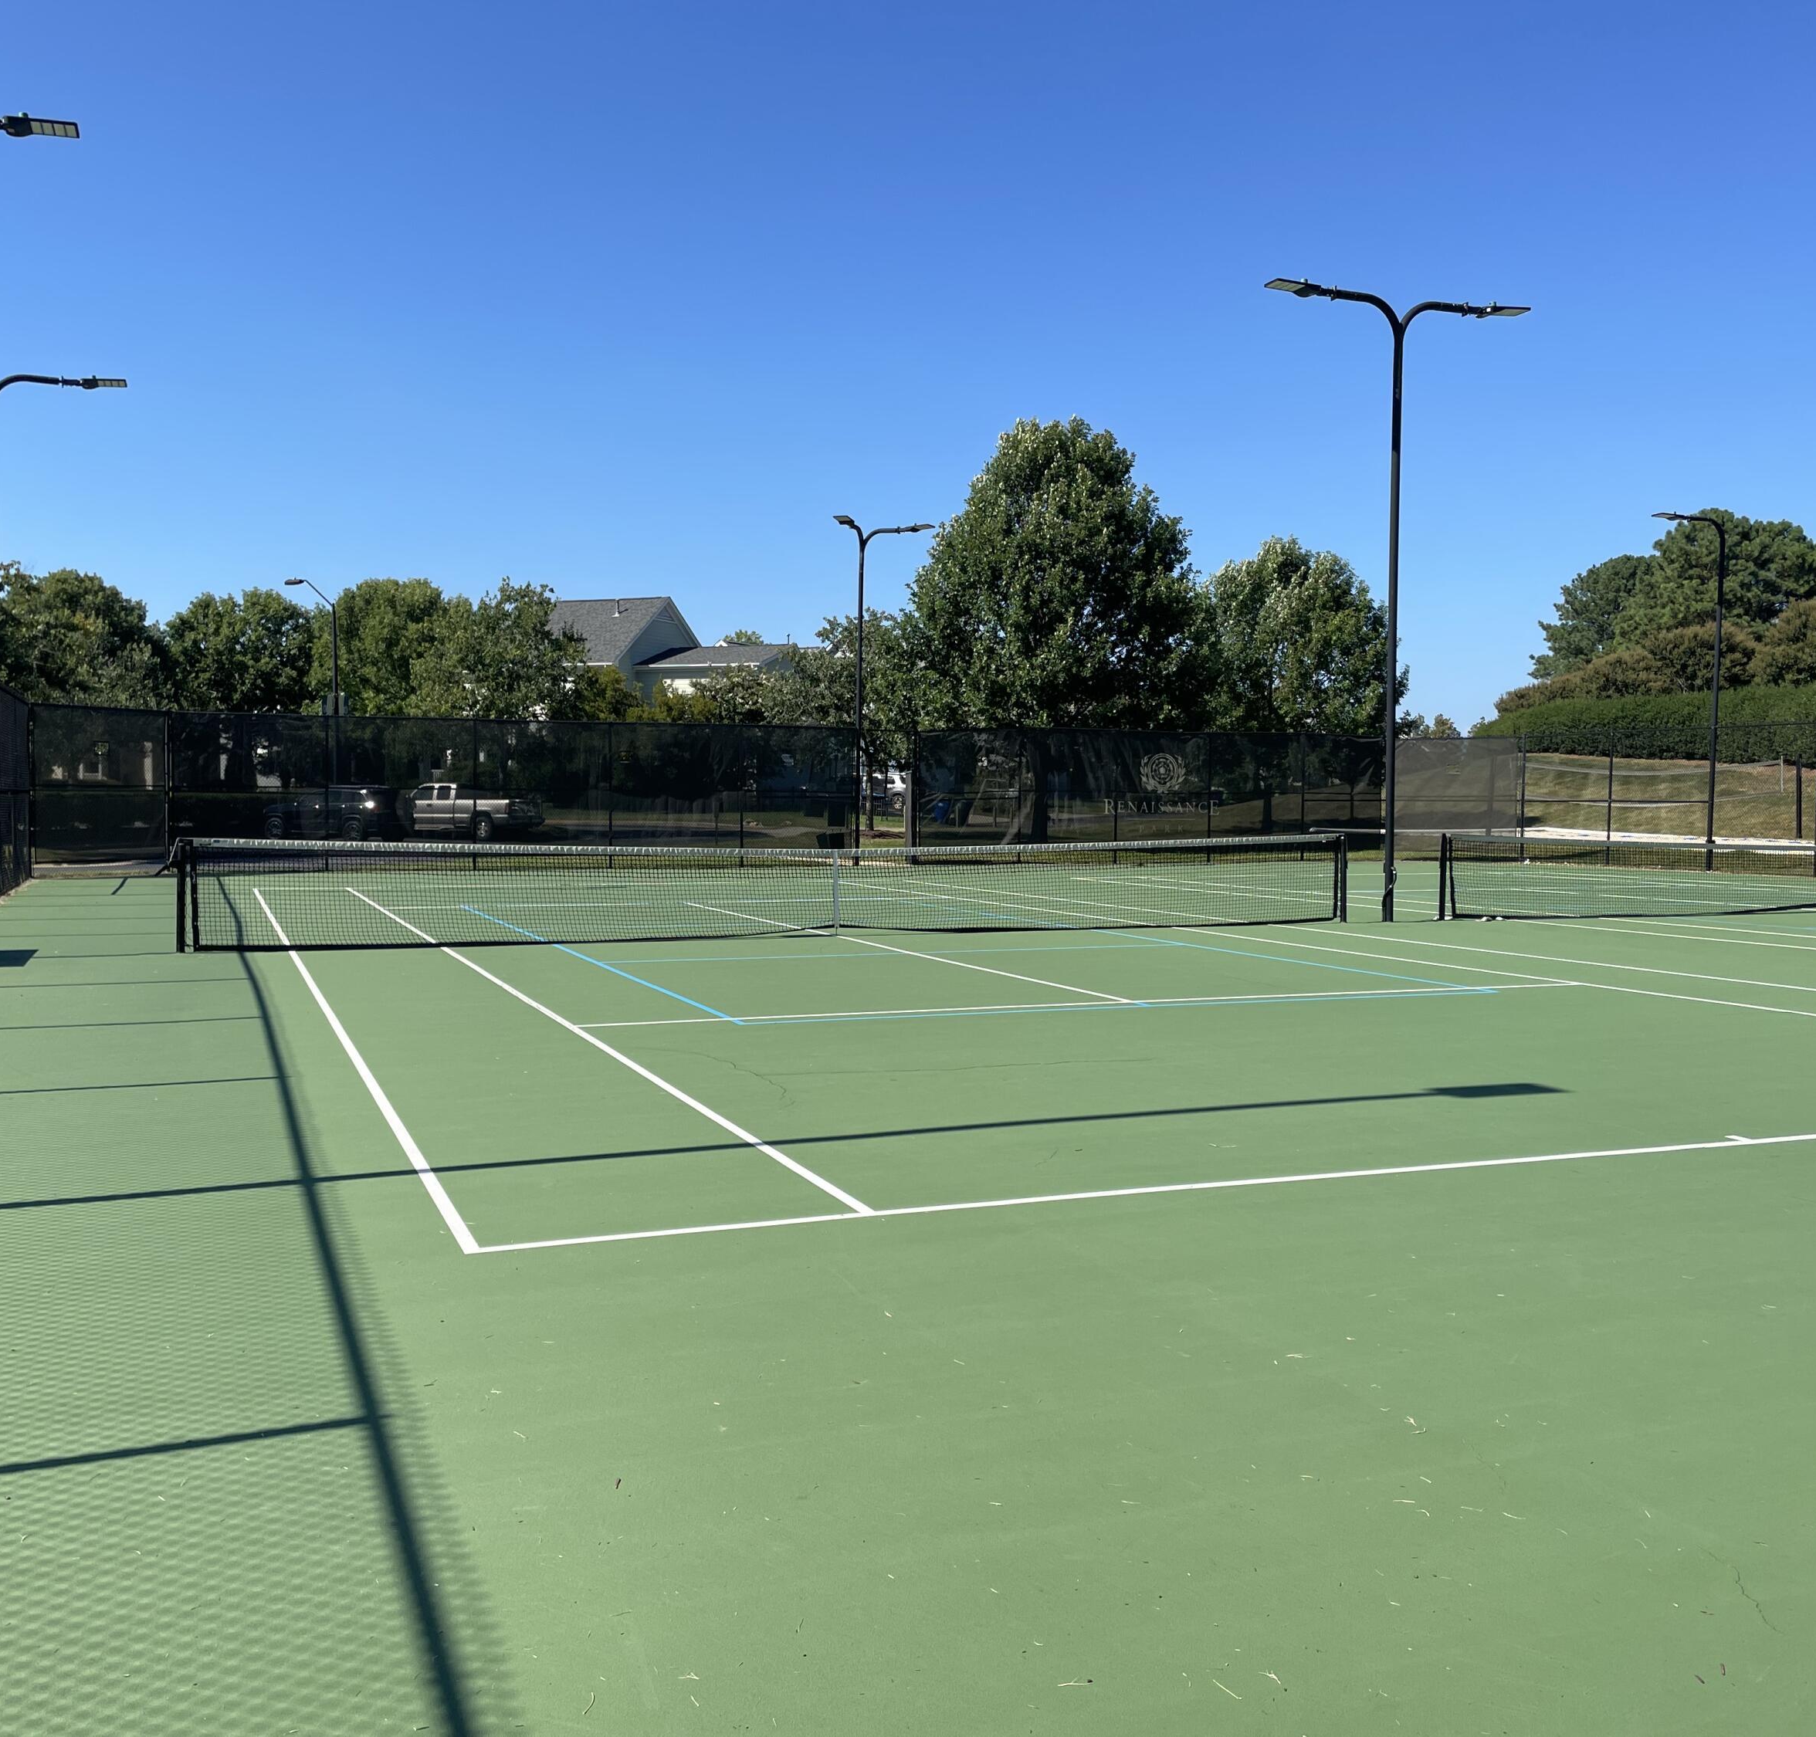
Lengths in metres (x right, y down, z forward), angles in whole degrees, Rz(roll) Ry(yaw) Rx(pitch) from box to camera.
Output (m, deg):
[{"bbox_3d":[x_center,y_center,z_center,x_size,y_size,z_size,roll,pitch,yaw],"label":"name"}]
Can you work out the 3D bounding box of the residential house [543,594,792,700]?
[{"bbox_3d":[-10.800,-7.200,76.500,12.500,9.300,11.000,1,2,15],"label":"residential house"}]

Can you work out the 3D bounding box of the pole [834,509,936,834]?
[{"bbox_3d":[-0.888,-3.869,38.880,2.650,7.650,1.450,0,2,-22],"label":"pole"}]

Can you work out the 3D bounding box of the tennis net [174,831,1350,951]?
[{"bbox_3d":[-0.750,0.203,18.684,13.000,1.070,0.100,0,2,-22],"label":"tennis net"}]

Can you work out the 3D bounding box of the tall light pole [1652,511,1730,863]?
[{"bbox_3d":[16.785,-3.795,37.627,1.950,7.650,0.350,0,2,-22],"label":"tall light pole"}]

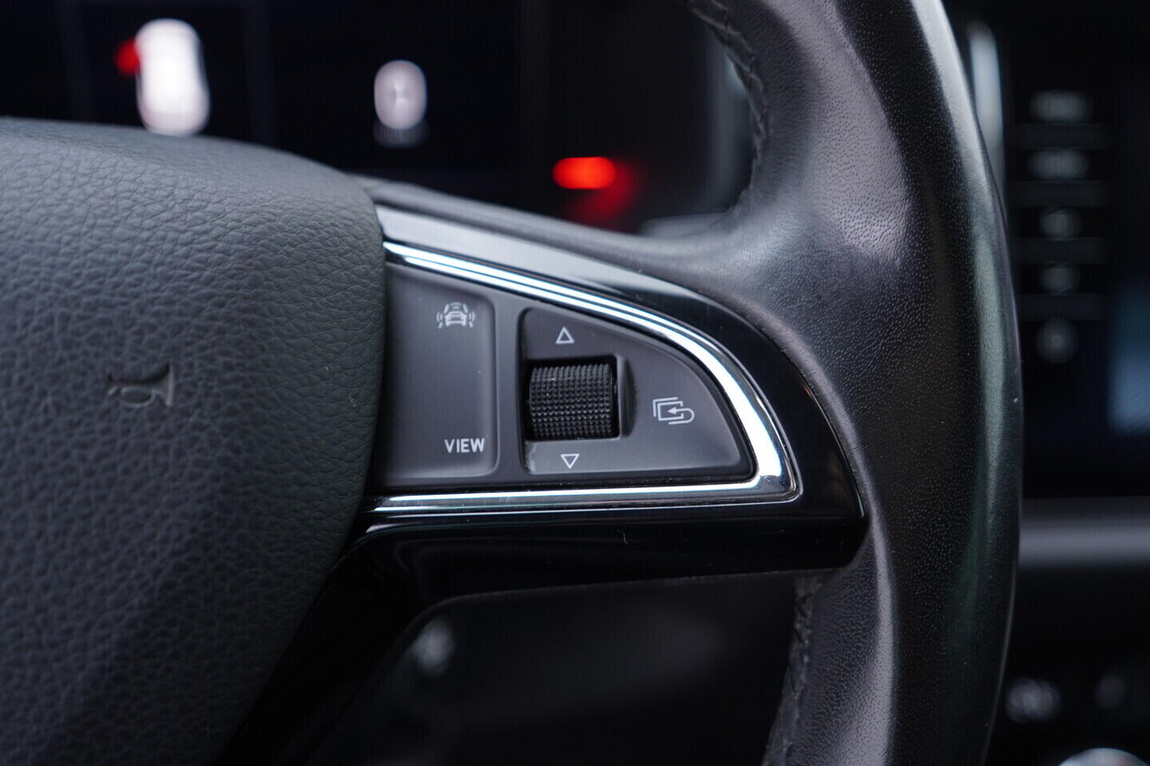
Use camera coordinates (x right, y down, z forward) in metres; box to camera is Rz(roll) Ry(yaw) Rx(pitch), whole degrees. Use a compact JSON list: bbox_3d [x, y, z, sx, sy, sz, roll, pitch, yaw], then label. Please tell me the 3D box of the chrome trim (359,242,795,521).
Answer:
[{"bbox_3d":[0.001,-0.001,0.187,0.068,0.042,0.012,-2,-2,6],"label":"chrome trim"}]

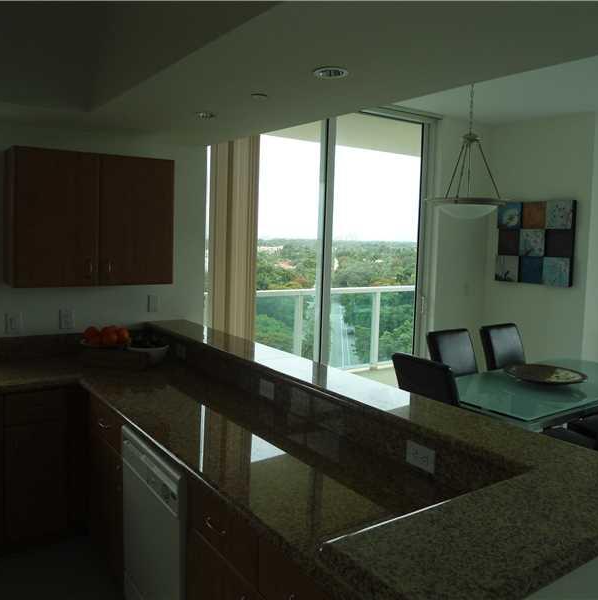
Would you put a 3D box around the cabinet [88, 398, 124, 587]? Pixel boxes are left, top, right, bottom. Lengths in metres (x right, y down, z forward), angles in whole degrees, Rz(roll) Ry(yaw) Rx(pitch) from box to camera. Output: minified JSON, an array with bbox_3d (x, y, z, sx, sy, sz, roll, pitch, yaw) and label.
[{"bbox_3d":[-0.645,0.864,2.951,0.600,0.760,0.510,-3,8,-34],"label":"cabinet"}]

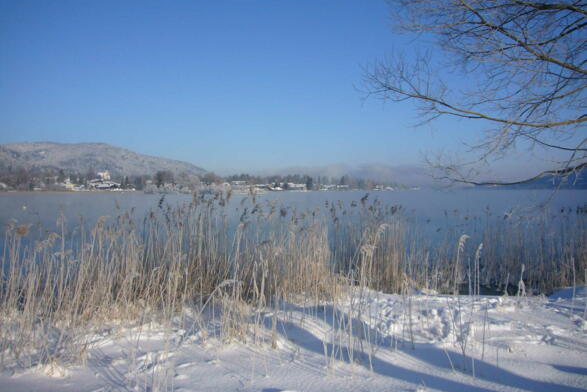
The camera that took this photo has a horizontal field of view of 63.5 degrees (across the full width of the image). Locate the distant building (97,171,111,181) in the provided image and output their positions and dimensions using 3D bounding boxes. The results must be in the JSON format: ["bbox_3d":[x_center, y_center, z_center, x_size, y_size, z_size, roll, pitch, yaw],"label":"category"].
[{"bbox_3d":[-188.119,-20.297,470.000,13.000,10.000,11.000,0,1,-19],"label":"distant building"}]

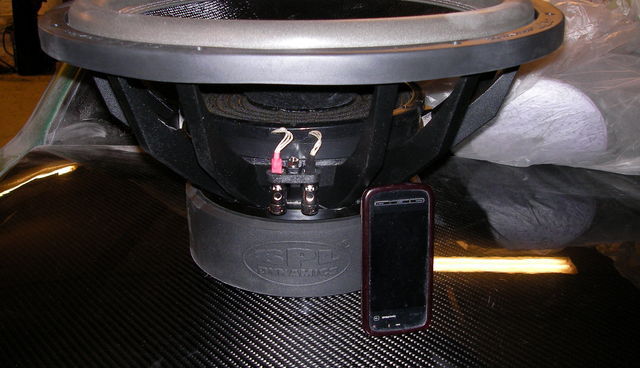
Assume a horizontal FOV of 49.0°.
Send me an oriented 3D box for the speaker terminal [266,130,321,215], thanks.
[{"bbox_3d":[-0.019,-0.009,0.526,0.041,0.063,0.028,0,21,0],"label":"speaker terminal"}]

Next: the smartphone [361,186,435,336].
[{"bbox_3d":[0.056,0.055,0.505,0.052,0.111,0.015,-4,15,-9],"label":"smartphone"}]

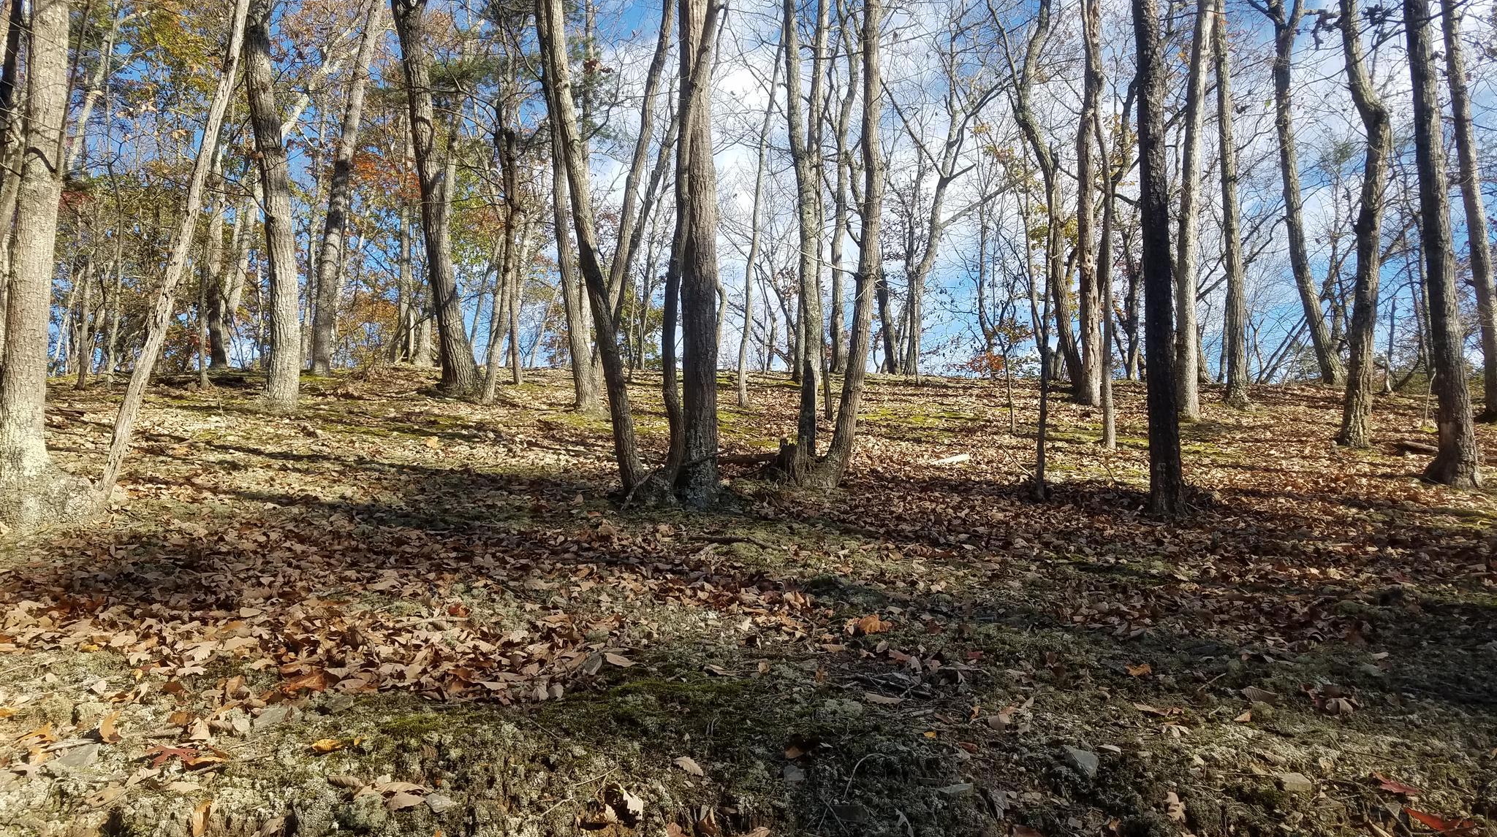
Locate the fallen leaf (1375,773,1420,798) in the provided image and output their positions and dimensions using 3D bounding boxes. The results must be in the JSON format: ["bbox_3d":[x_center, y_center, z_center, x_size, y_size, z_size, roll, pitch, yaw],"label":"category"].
[{"bbox_3d":[1.645,0.926,2.850,0.055,0.025,0.101,-13,19,-41],"label":"fallen leaf"}]

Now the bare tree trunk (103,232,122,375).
[{"bbox_3d":[-11.377,-2.070,20.124,0.308,2.591,0.270,0,-5,0],"label":"bare tree trunk"}]

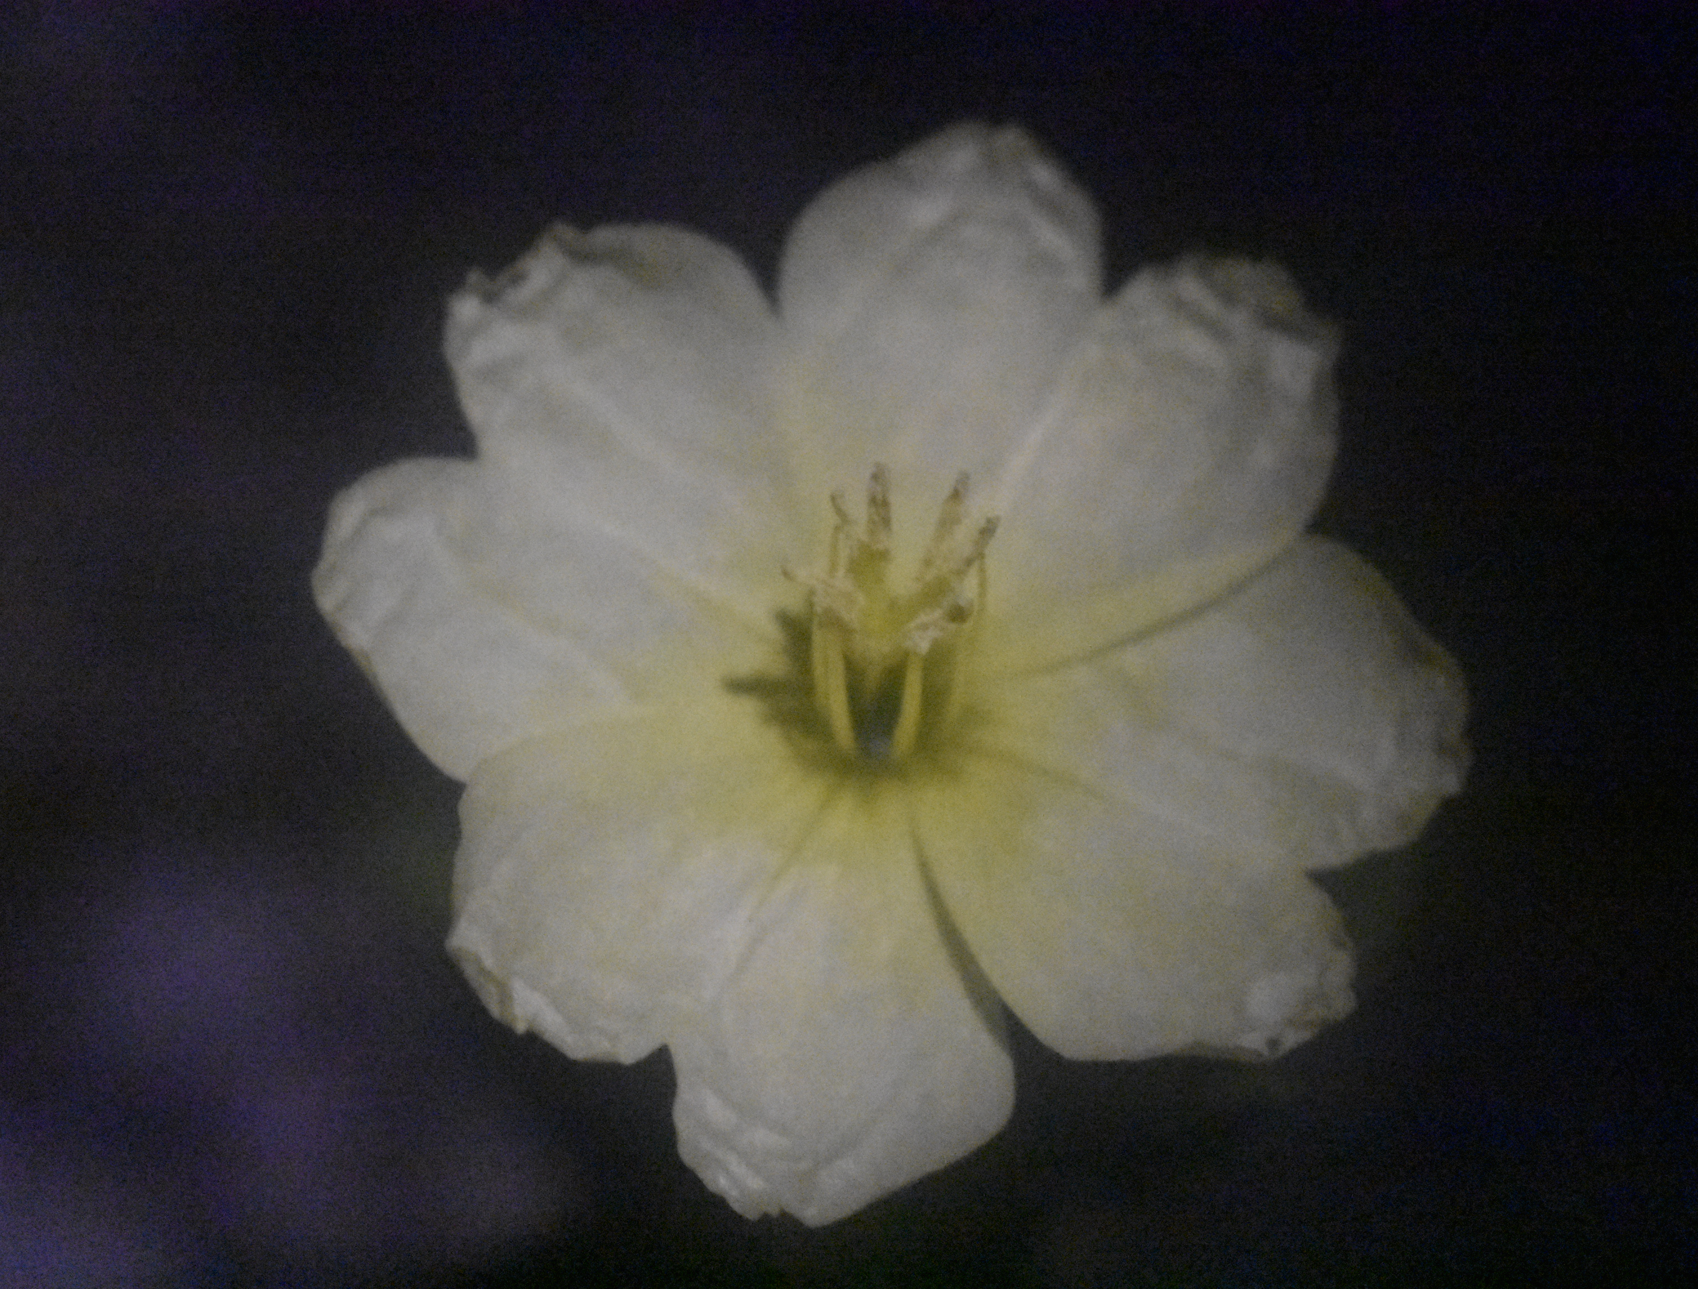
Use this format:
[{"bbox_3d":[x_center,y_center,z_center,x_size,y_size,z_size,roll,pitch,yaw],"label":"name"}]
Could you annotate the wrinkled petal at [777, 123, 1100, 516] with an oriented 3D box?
[{"bbox_3d":[0.004,-0.015,0.204,0.015,0.004,0.019,9,76,2],"label":"wrinkled petal"}]

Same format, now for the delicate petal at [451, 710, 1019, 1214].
[{"bbox_3d":[-0.005,0.013,0.191,0.029,0.006,0.023,28,52,12],"label":"delicate petal"}]

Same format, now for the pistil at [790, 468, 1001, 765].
[{"bbox_3d":[0.001,0.000,0.192,0.009,0.015,0.009,1,63,-2],"label":"pistil"}]

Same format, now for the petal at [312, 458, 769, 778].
[{"bbox_3d":[-0.014,0.000,0.196,0.021,0.004,0.015,21,64,-6],"label":"petal"}]

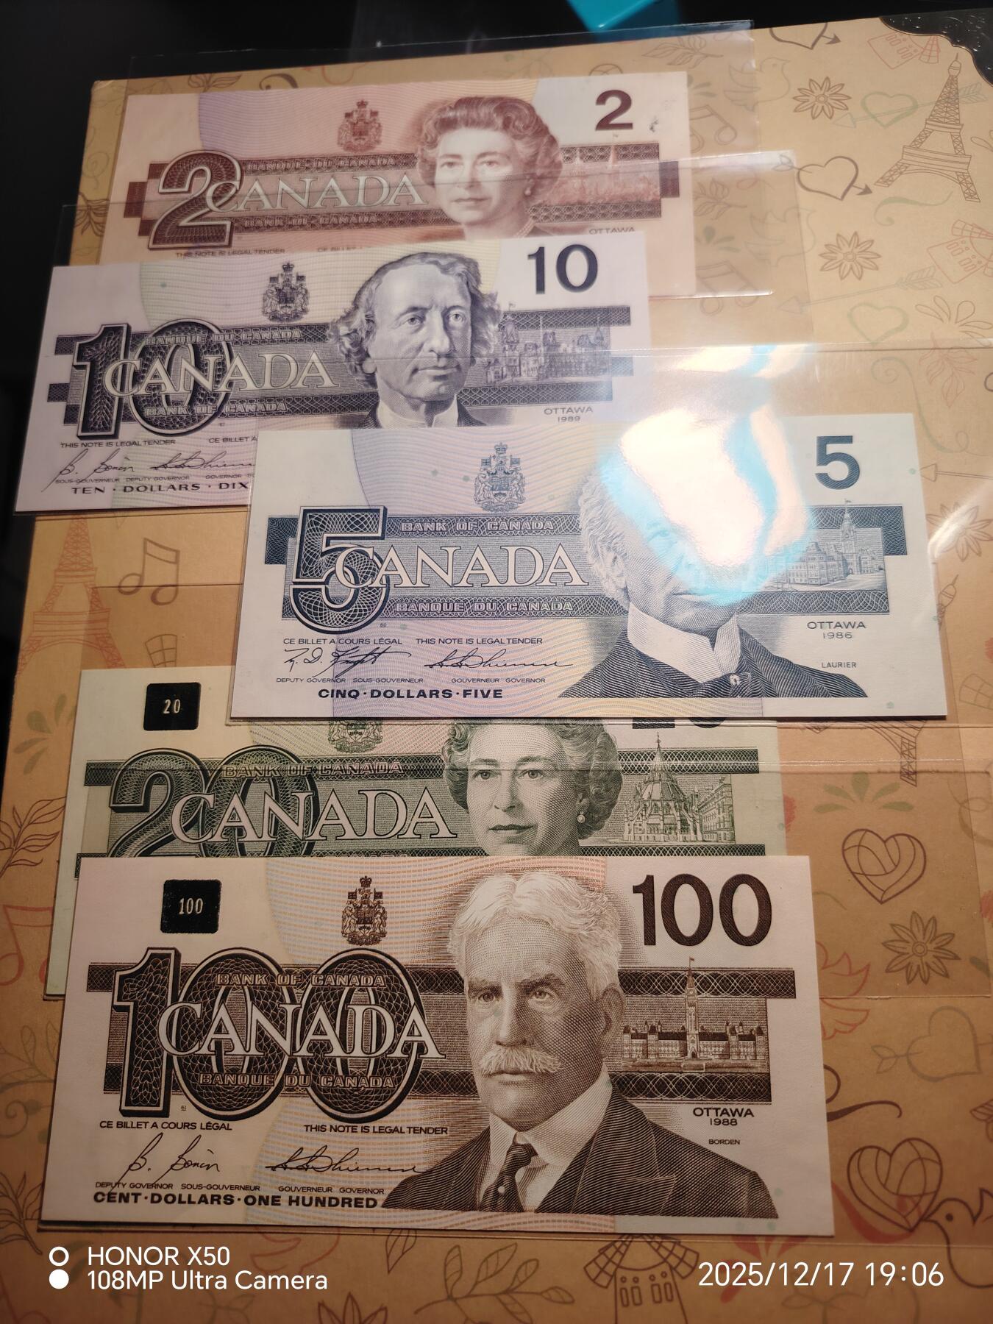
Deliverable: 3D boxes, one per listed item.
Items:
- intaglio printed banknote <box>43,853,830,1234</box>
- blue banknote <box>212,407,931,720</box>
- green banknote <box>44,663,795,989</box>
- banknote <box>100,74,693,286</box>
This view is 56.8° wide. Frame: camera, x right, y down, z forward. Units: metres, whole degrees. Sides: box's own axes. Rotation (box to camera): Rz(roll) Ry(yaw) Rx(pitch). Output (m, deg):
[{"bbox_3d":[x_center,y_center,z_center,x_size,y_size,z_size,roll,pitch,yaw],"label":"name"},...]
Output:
[{"bbox_3d":[-0.013,0.074,0.184,0.152,0.002,0.070,-1,75,4],"label":"intaglio printed banknote"},{"bbox_3d":[0.018,-0.022,0.205,0.152,0.002,0.070,0,75,4],"label":"blue banknote"},{"bbox_3d":[-0.017,0.034,0.193,0.152,0.001,0.070,-1,76,3],"label":"green banknote"},{"bbox_3d":[-0.027,-0.122,0.238,0.152,0.002,0.070,0,75,4],"label":"banknote"}]

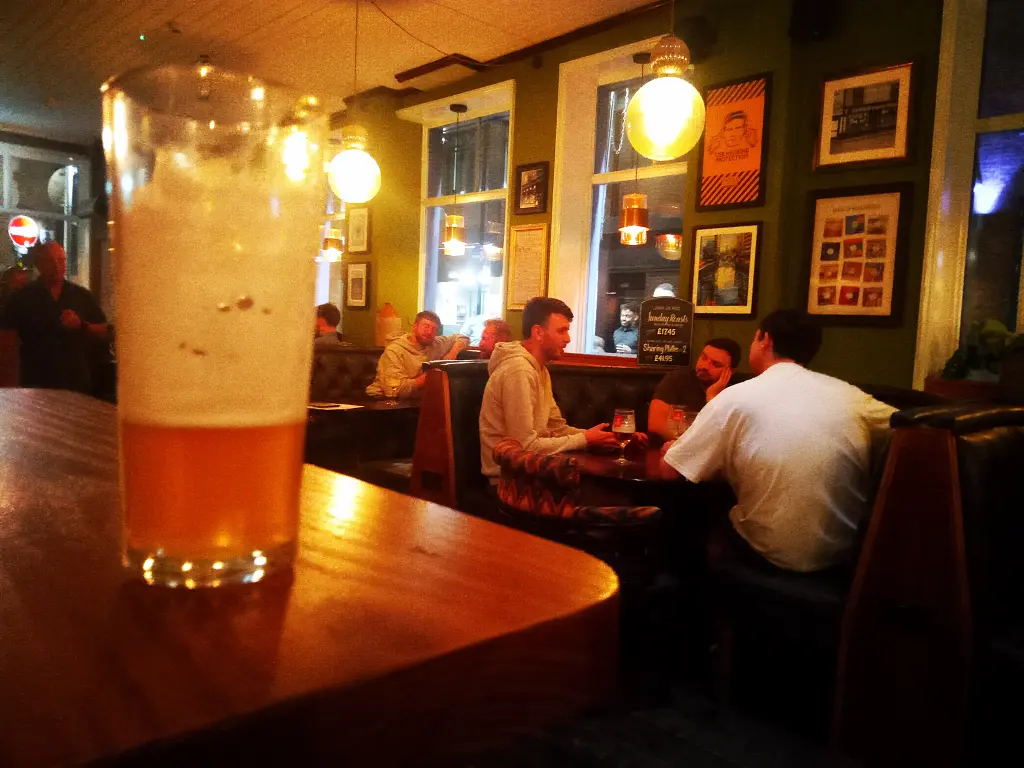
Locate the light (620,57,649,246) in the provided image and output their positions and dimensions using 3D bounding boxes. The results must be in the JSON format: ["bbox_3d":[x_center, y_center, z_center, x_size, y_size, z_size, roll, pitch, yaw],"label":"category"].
[{"bbox_3d":[0.687,-1.263,4.500,0.165,1.030,0.165,-2,7,-43],"label":"light"}]

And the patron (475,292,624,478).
[{"bbox_3d":[0.187,0.335,3.301,0.740,1.340,0.500,6,6,35],"label":"patron"}]

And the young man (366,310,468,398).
[{"bbox_3d":[-0.600,0.173,5.100,0.640,1.270,0.720,2,5,-10],"label":"young man"}]

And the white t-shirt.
[{"bbox_3d":[0.882,0.262,2.720,0.640,0.670,0.440,1,5,-15],"label":"white t-shirt"}]

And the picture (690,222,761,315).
[{"bbox_3d":[1.185,-0.631,4.600,0.030,0.514,0.418,0,5,-45],"label":"picture"}]

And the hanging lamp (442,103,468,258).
[{"bbox_3d":[-0.430,-1.611,6.577,0.170,1.221,0.170,3,3,0],"label":"hanging lamp"}]

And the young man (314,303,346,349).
[{"bbox_3d":[-1.396,0.057,6.100,0.500,1.300,0.750,-2,7,-43],"label":"young man"}]

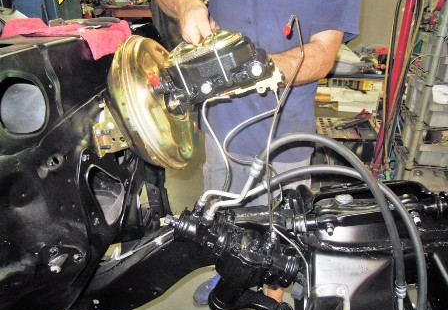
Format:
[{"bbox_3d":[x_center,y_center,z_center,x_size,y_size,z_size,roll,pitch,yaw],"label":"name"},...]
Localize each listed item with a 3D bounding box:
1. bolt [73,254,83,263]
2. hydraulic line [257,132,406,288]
[{"bbox_3d":[-0.279,0.197,0.690,0.012,0.015,0.015,9,22,24],"label":"bolt"},{"bbox_3d":[0.229,0.096,0.758,0.324,0.262,0.112,11,23,28],"label":"hydraulic line"}]

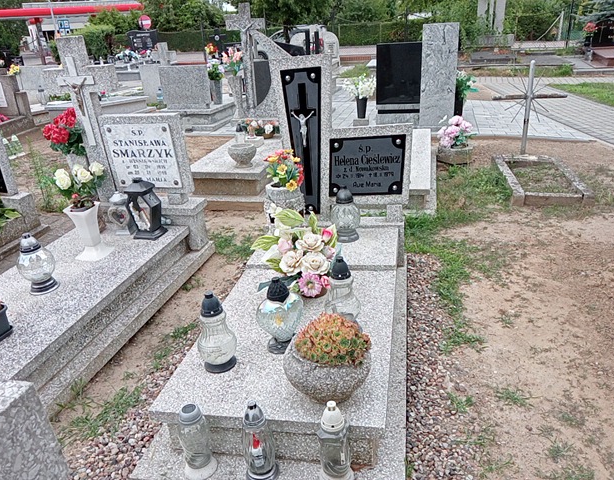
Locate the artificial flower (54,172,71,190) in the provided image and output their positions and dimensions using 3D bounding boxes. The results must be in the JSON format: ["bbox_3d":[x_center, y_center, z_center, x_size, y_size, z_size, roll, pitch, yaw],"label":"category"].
[{"bbox_3d":[-1.367,-0.333,2.897,0.102,0.111,0.102,-13,22,-24],"label":"artificial flower"}]

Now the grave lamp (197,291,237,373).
[{"bbox_3d":[-0.326,0.318,1.867,0.145,0.301,0.145,0,22,12],"label":"grave lamp"}]

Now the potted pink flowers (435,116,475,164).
[{"bbox_3d":[1.588,-1.075,5.536,0.418,0.473,0.396,0,22,12],"label":"potted pink flowers"}]

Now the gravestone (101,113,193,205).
[{"bbox_3d":[-1.077,-0.547,3.497,0.530,0.588,0.106,2,21,14],"label":"gravestone"}]

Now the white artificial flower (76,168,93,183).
[{"bbox_3d":[-1.229,-0.356,2.860,0.093,0.077,0.088,-13,23,-21],"label":"white artificial flower"}]

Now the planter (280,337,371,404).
[{"bbox_3d":[0.071,0.422,1.703,0.291,0.169,0.291,0,22,12],"label":"planter"}]

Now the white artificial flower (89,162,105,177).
[{"bbox_3d":[-1.192,-0.405,2.966,0.086,0.078,0.078,-13,9,-20],"label":"white artificial flower"}]

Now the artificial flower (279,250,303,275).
[{"bbox_3d":[-0.066,0.095,2.235,0.103,0.093,0.073,-5,2,-2],"label":"artificial flower"}]

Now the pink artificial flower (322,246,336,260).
[{"bbox_3d":[0.097,0.060,2.341,0.065,0.064,0.064,-3,20,2],"label":"pink artificial flower"}]

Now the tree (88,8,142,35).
[{"bbox_3d":[-13.386,-14.151,36.000,4.000,3.800,3.800,0,23,11],"label":"tree"}]

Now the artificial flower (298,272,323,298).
[{"bbox_3d":[0.015,0.196,2.218,0.108,0.103,0.049,-4,-3,0],"label":"artificial flower"}]

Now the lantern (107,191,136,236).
[{"bbox_3d":[-1.226,-0.180,3.405,0.143,0.284,0.106,-5,20,-4],"label":"lantern"}]

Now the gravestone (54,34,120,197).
[{"bbox_3d":[-1.458,-0.793,3.515,0.235,1.085,0.108,0,23,11],"label":"gravestone"}]

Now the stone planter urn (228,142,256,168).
[{"bbox_3d":[-0.602,-0.793,4.872,0.270,0.190,0.270,2,22,11],"label":"stone planter urn"}]

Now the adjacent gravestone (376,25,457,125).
[{"bbox_3d":[1.472,-2.239,7.121,1.075,1.300,0.176,3,23,17],"label":"adjacent gravestone"}]

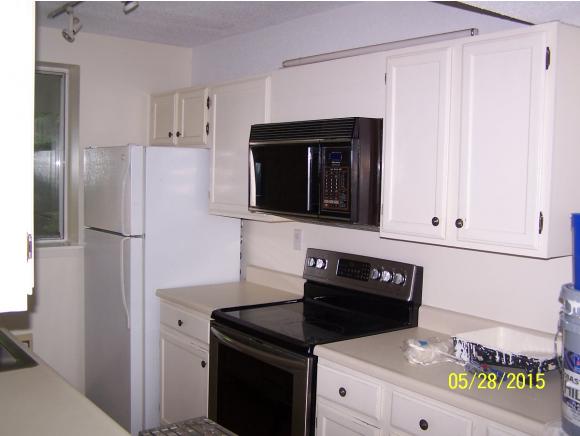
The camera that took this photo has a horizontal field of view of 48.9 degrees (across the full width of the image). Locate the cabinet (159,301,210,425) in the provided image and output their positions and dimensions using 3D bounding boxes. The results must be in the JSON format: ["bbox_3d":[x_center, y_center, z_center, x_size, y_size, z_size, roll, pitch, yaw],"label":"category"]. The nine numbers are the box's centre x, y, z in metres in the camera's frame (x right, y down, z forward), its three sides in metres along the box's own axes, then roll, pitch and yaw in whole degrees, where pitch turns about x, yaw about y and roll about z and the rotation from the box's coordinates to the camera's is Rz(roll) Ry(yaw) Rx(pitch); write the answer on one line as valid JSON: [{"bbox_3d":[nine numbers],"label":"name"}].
[{"bbox_3d":[-0.314,0.905,3.602,0.615,0.874,0.612,-2,5,-38],"label":"cabinet"}]

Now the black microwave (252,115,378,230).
[{"bbox_3d":[0.200,-0.218,3.030,0.430,0.450,0.775,-2,5,-38],"label":"black microwave"}]

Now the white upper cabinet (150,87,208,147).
[{"bbox_3d":[-0.594,-0.631,4.129,0.308,0.353,0.777,-2,5,-38],"label":"white upper cabinet"}]

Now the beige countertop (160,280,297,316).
[{"bbox_3d":[-0.314,0.451,3.564,0.635,0.042,0.618,-2,5,-38],"label":"beige countertop"}]

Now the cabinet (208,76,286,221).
[{"bbox_3d":[-0.166,-0.379,3.599,0.308,0.761,0.617,-2,5,-38],"label":"cabinet"}]

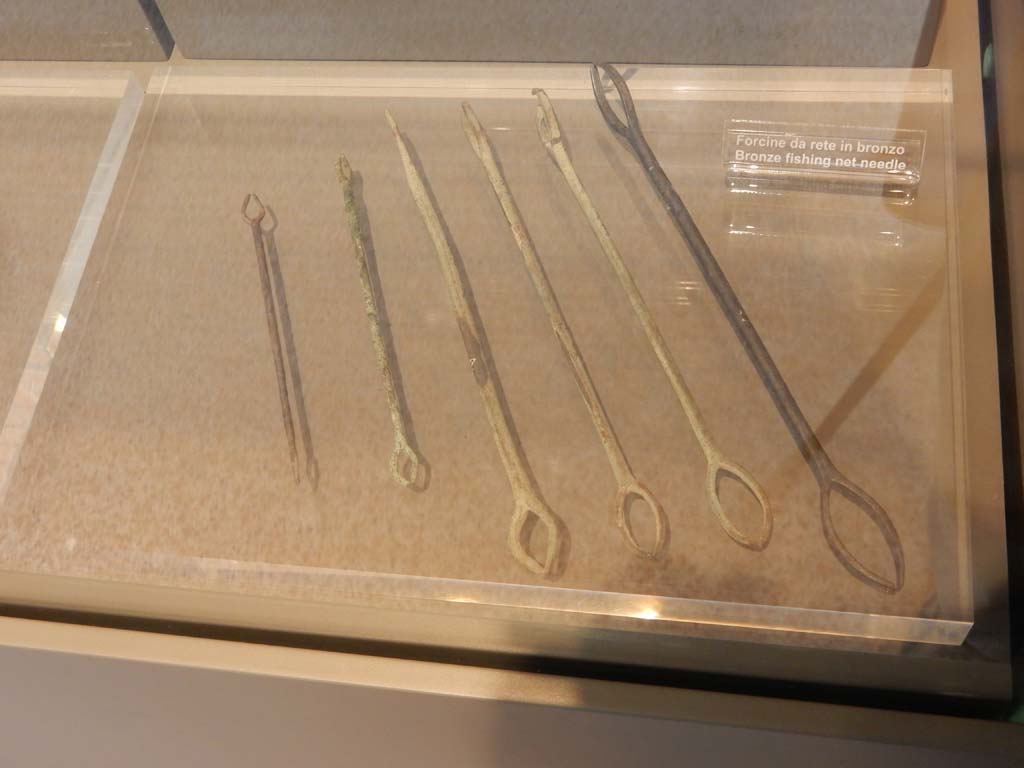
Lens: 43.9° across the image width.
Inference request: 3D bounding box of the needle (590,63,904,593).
[{"bbox_3d":[0.070,-0.030,0.416,0.018,0.007,0.218,-21,60,-3],"label":"needle"}]

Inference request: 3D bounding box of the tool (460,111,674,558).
[{"bbox_3d":[0.011,-0.026,0.423,0.013,0.007,0.188,-19,60,-2],"label":"tool"}]

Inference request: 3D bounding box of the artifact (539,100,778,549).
[{"bbox_3d":[0.041,-0.030,0.420,0.015,0.007,0.191,-20,60,-2],"label":"artifact"}]

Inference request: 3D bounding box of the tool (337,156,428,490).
[{"bbox_3d":[-0.046,-0.025,0.432,0.008,0.006,0.136,-15,60,0],"label":"tool"}]

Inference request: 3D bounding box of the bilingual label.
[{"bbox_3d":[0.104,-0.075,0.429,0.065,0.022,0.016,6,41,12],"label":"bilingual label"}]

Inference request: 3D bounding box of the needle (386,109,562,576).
[{"bbox_3d":[-0.017,-0.024,0.425,0.015,0.008,0.192,-19,60,-2],"label":"needle"}]

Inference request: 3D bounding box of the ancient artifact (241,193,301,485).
[{"bbox_3d":[-0.082,-0.018,0.434,0.009,0.006,0.118,-15,60,1],"label":"ancient artifact"}]

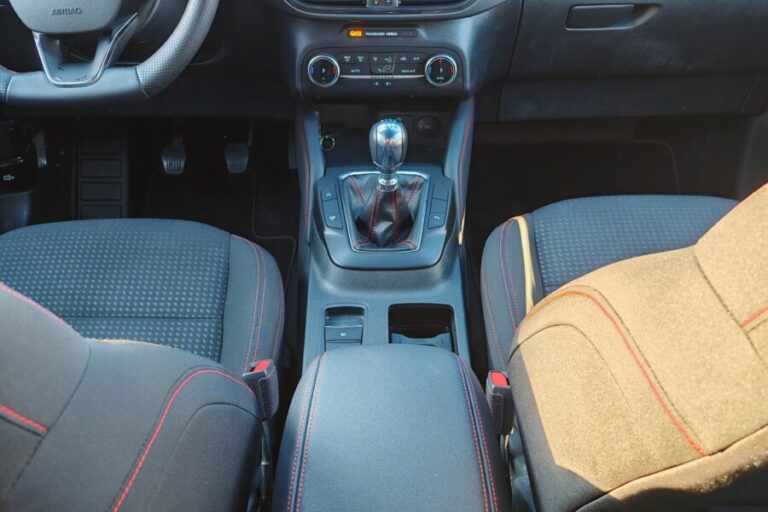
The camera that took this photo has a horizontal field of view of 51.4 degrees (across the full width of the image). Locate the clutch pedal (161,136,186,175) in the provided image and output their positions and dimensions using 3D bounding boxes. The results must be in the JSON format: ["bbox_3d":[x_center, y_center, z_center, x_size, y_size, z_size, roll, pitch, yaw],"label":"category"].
[{"bbox_3d":[-0.414,-0.196,1.570,0.048,0.069,0.033,0,14,0],"label":"clutch pedal"}]

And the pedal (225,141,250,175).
[{"bbox_3d":[-0.288,-0.193,1.570,0.048,0.066,0.033,0,14,0],"label":"pedal"}]

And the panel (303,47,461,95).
[{"bbox_3d":[-0.003,-0.256,1.100,0.213,0.064,0.035,0,21,0],"label":"panel"}]

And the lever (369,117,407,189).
[{"bbox_3d":[0.005,-0.132,1.025,0.049,0.088,0.050,0,34,0],"label":"lever"}]

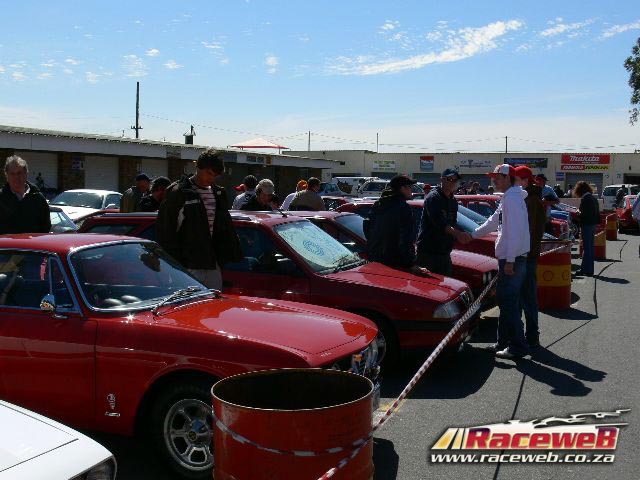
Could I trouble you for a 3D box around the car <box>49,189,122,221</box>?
[{"bbox_3d":[-5.950,-0.610,21.205,1.720,1.400,4.400,1,4,16],"label":"car"}]

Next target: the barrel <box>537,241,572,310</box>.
[{"bbox_3d":[3.124,0.459,11.103,0.585,0.880,0.585,0,4,0],"label":"barrel"}]

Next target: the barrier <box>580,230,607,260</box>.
[{"bbox_3d":[6.186,-0.019,18.438,0.585,0.880,0.585,0,4,0],"label":"barrier"}]

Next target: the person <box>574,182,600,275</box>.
[{"bbox_3d":[4.932,-0.217,15.018,0.460,1.720,0.500,1,4,17],"label":"person"}]

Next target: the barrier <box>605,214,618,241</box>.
[{"bbox_3d":[8.881,-0.448,25.024,0.585,0.880,0.585,0,4,0],"label":"barrier"}]

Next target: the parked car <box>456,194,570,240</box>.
[{"bbox_3d":[3.500,-0.341,18.600,4.200,1.380,1.620,2,4,22],"label":"parked car"}]

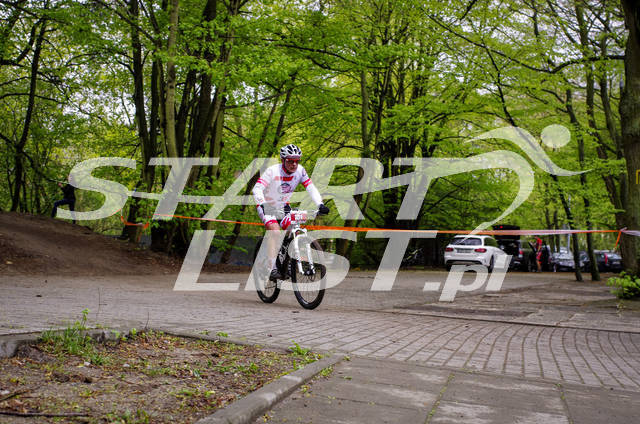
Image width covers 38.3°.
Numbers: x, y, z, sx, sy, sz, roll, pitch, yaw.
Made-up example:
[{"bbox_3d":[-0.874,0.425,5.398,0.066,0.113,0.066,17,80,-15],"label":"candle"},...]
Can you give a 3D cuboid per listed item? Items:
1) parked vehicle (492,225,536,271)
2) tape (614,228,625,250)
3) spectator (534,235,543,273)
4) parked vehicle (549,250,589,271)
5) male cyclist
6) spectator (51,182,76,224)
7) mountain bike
[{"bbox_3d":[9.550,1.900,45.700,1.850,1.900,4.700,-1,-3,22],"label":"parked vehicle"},{"bbox_3d":[5.194,0.477,16.000,0.170,0.380,0.080,0,-3,18],"label":"tape"},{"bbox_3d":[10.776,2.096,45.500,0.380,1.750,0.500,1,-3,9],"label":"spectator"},{"bbox_3d":[15.235,2.974,56.000,1.800,1.470,4.350,0,-3,26],"label":"parked vehicle"},{"bbox_3d":[-0.330,0.005,9.660,0.720,1.440,0.800,1,-3,-25],"label":"male cyclist"},{"bbox_3d":[-8.620,-0.370,31.000,0.800,1.650,0.550,0,-2,9],"label":"spectator"},{"bbox_3d":[-0.322,0.475,9.620,0.690,1.030,1.800,1,-3,-26],"label":"mountain bike"}]

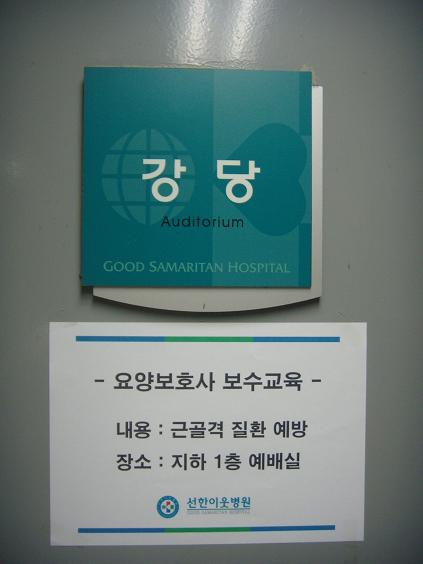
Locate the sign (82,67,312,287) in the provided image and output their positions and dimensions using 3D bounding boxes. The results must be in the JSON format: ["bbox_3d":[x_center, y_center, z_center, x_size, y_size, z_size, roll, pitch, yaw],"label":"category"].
[{"bbox_3d":[-0.013,-0.095,0.659,0.210,0.200,0.013,0,1,-3],"label":"sign"}]

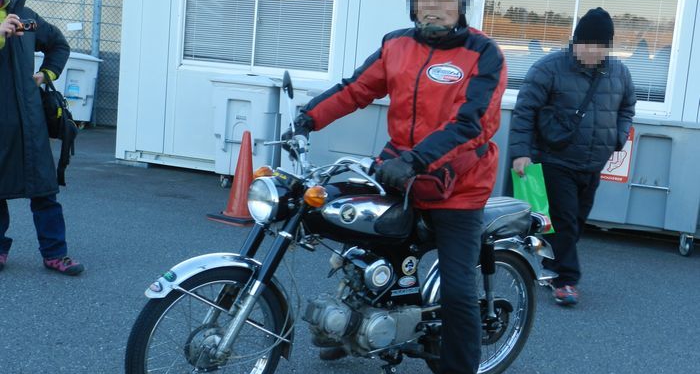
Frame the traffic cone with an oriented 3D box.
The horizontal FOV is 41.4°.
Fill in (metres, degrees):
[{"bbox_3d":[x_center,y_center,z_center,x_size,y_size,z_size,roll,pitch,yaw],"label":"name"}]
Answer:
[{"bbox_3d":[-0.820,-0.096,7.197,0.380,0.690,0.380,10,9,32],"label":"traffic cone"}]

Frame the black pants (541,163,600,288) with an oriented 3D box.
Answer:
[{"bbox_3d":[1.262,0.191,5.280,0.370,0.790,0.440,4,8,-5],"label":"black pants"}]

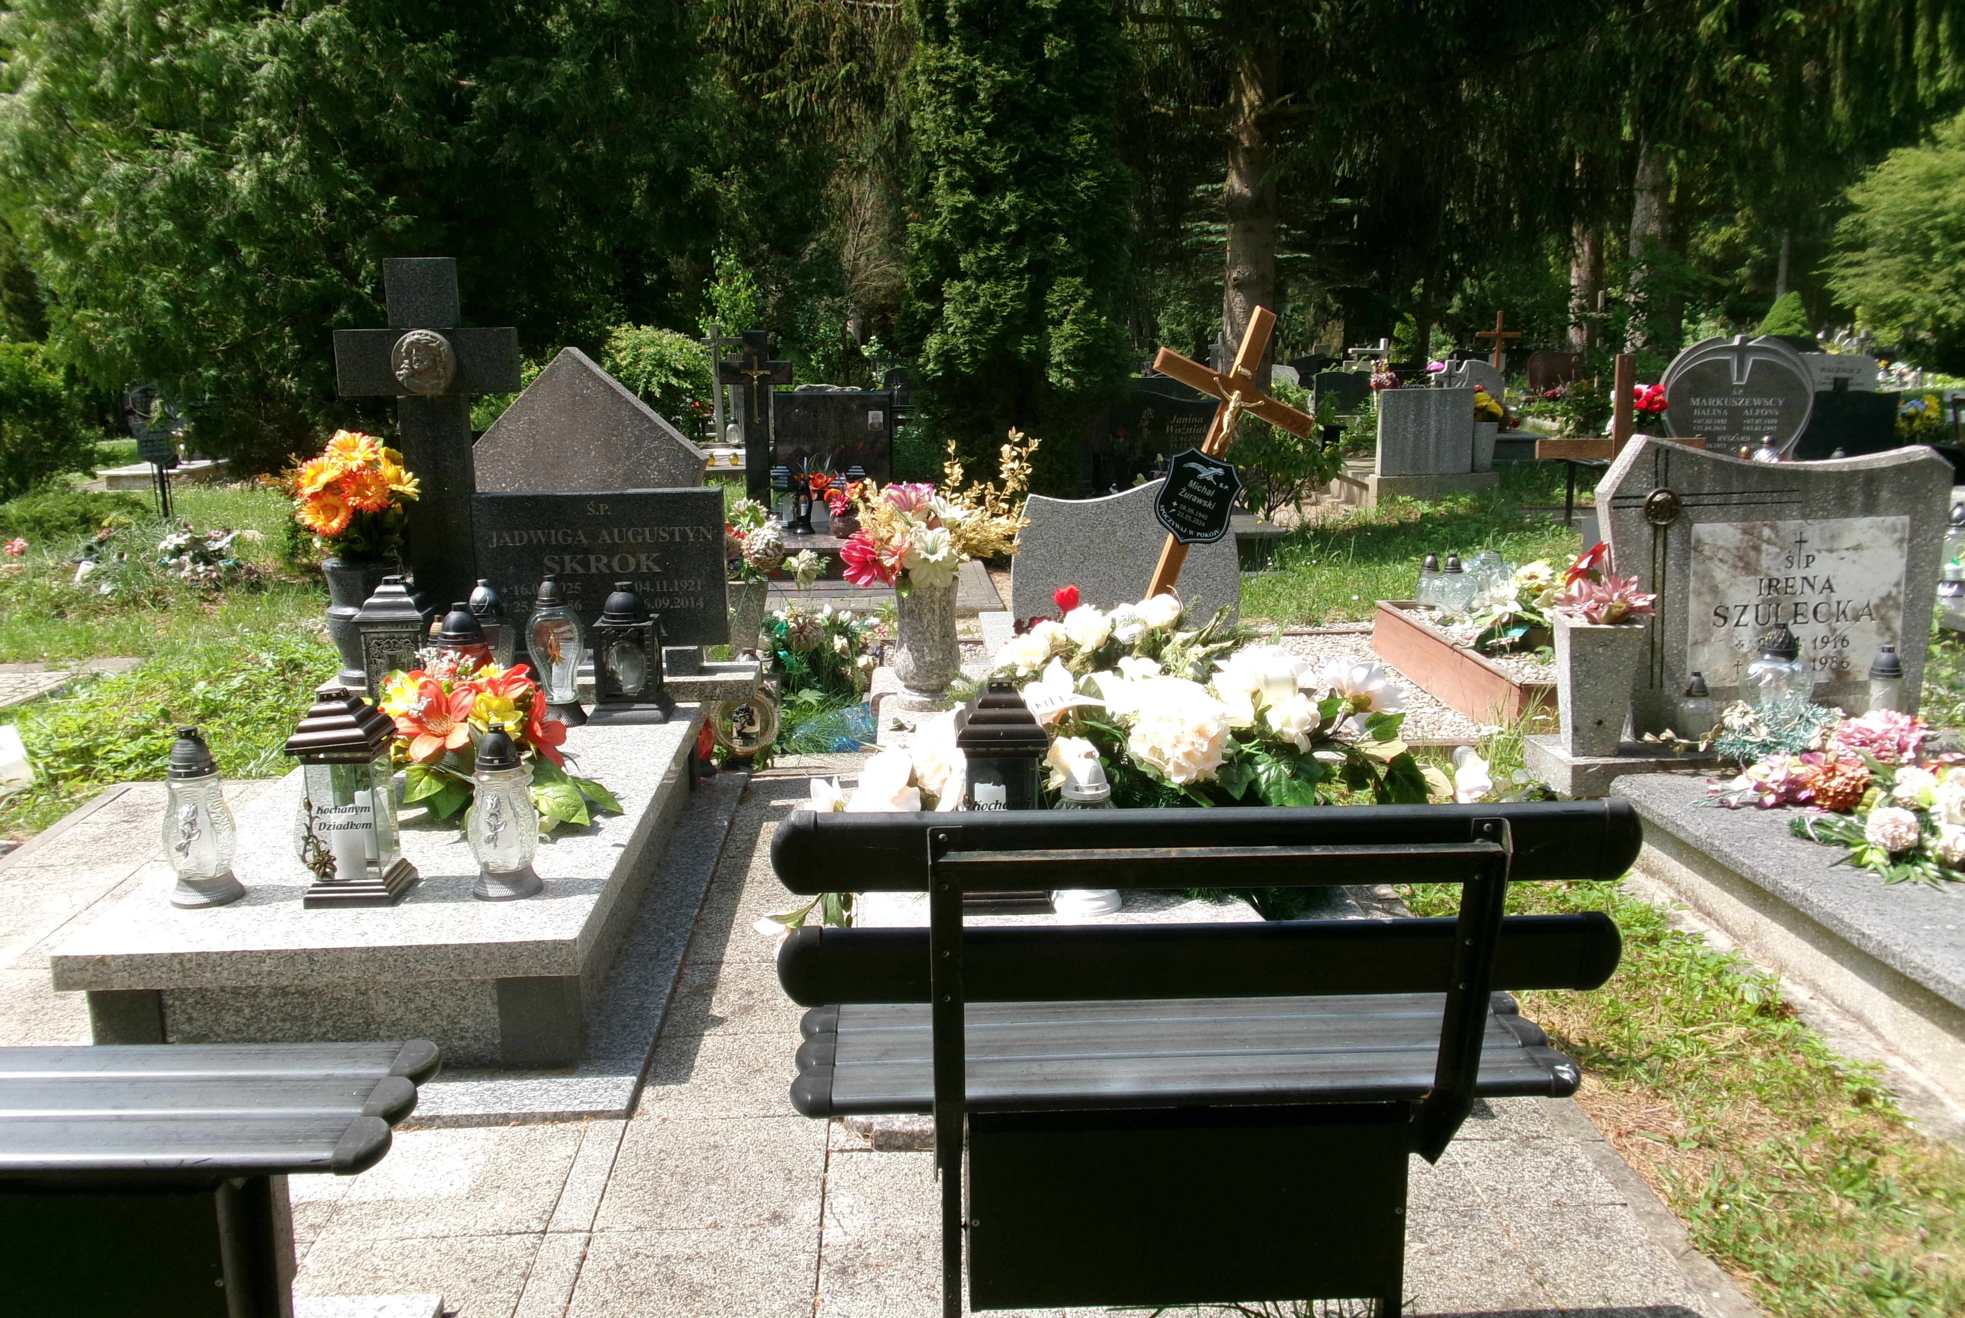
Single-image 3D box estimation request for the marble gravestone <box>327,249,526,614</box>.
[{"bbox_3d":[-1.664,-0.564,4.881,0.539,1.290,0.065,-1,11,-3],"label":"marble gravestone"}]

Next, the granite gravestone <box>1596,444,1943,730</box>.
[{"bbox_3d":[2.341,-0.216,4.718,1.025,0.897,0.076,-2,9,-2],"label":"granite gravestone"}]

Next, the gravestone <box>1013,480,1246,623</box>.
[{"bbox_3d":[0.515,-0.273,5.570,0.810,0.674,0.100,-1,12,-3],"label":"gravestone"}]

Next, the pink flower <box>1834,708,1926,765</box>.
[{"bbox_3d":[2.330,0.206,4.132,0.216,0.135,0.169,-1,12,-3],"label":"pink flower"}]

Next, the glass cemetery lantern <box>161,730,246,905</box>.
[{"bbox_3d":[-1.541,0.306,3.120,0.134,0.350,0.130,-1,12,-3],"label":"glass cemetery lantern"}]

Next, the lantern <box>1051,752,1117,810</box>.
[{"bbox_3d":[0.191,0.307,2.858,0.127,0.293,0.127,-1,12,-3],"label":"lantern"}]

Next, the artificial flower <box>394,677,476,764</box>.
[{"bbox_3d":[-1.293,0.145,3.754,0.200,0.200,0.100,-3,-8,-11],"label":"artificial flower"}]

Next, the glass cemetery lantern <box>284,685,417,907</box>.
[{"bbox_3d":[-1.218,0.258,3.084,0.173,0.415,0.169,-1,12,-3],"label":"glass cemetery lantern"}]

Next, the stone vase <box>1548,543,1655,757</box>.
[{"bbox_3d":[1.789,-0.027,4.590,0.245,0.590,0.210,-1,11,-3],"label":"stone vase"}]

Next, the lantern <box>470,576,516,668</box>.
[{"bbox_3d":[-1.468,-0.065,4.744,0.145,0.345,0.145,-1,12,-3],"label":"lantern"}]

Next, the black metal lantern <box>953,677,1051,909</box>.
[{"bbox_3d":[0.038,0.243,2.861,0.176,0.421,0.176,-1,12,-3],"label":"black metal lantern"}]

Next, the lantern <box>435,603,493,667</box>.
[{"bbox_3d":[-1.424,0.031,4.363,0.180,0.375,0.180,-1,12,-3],"label":"lantern"}]

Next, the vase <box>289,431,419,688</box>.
[{"bbox_3d":[-1.830,-0.301,4.736,0.371,0.741,0.324,-1,12,-3],"label":"vase"}]

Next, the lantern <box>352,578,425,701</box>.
[{"bbox_3d":[-1.680,-0.040,4.571,0.203,0.409,0.196,-1,12,-3],"label":"lantern"}]

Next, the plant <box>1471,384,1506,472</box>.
[{"bbox_3d":[4.007,-1.828,12.612,0.250,0.682,0.236,-1,12,-3],"label":"plant"}]

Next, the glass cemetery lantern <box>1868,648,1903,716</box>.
[{"bbox_3d":[2.441,0.086,4.295,0.093,0.242,0.093,-1,12,-3],"label":"glass cemetery lantern"}]

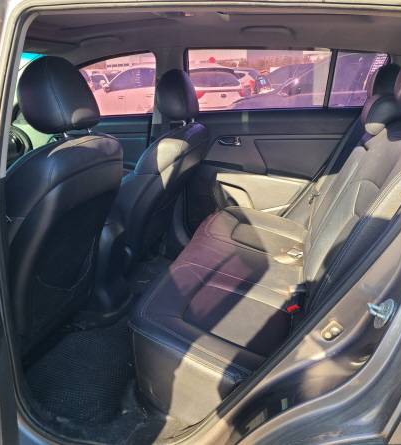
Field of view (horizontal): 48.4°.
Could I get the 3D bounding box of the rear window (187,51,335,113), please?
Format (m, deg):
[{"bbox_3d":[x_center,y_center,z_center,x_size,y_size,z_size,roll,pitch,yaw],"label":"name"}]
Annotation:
[{"bbox_3d":[0.283,-0.728,2.303,0.729,0.316,0.041,4,30,13],"label":"rear window"}]

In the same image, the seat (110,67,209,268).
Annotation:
[{"bbox_3d":[-0.400,-0.259,2.230,0.816,0.969,0.530,4,17,13],"label":"seat"}]

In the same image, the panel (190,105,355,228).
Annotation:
[{"bbox_3d":[0.336,-0.281,2.429,0.949,0.653,0.122,4,17,13],"label":"panel"}]

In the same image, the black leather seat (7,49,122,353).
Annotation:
[{"bbox_3d":[-0.712,-0.057,1.548,0.836,0.974,0.530,4,17,13],"label":"black leather seat"}]

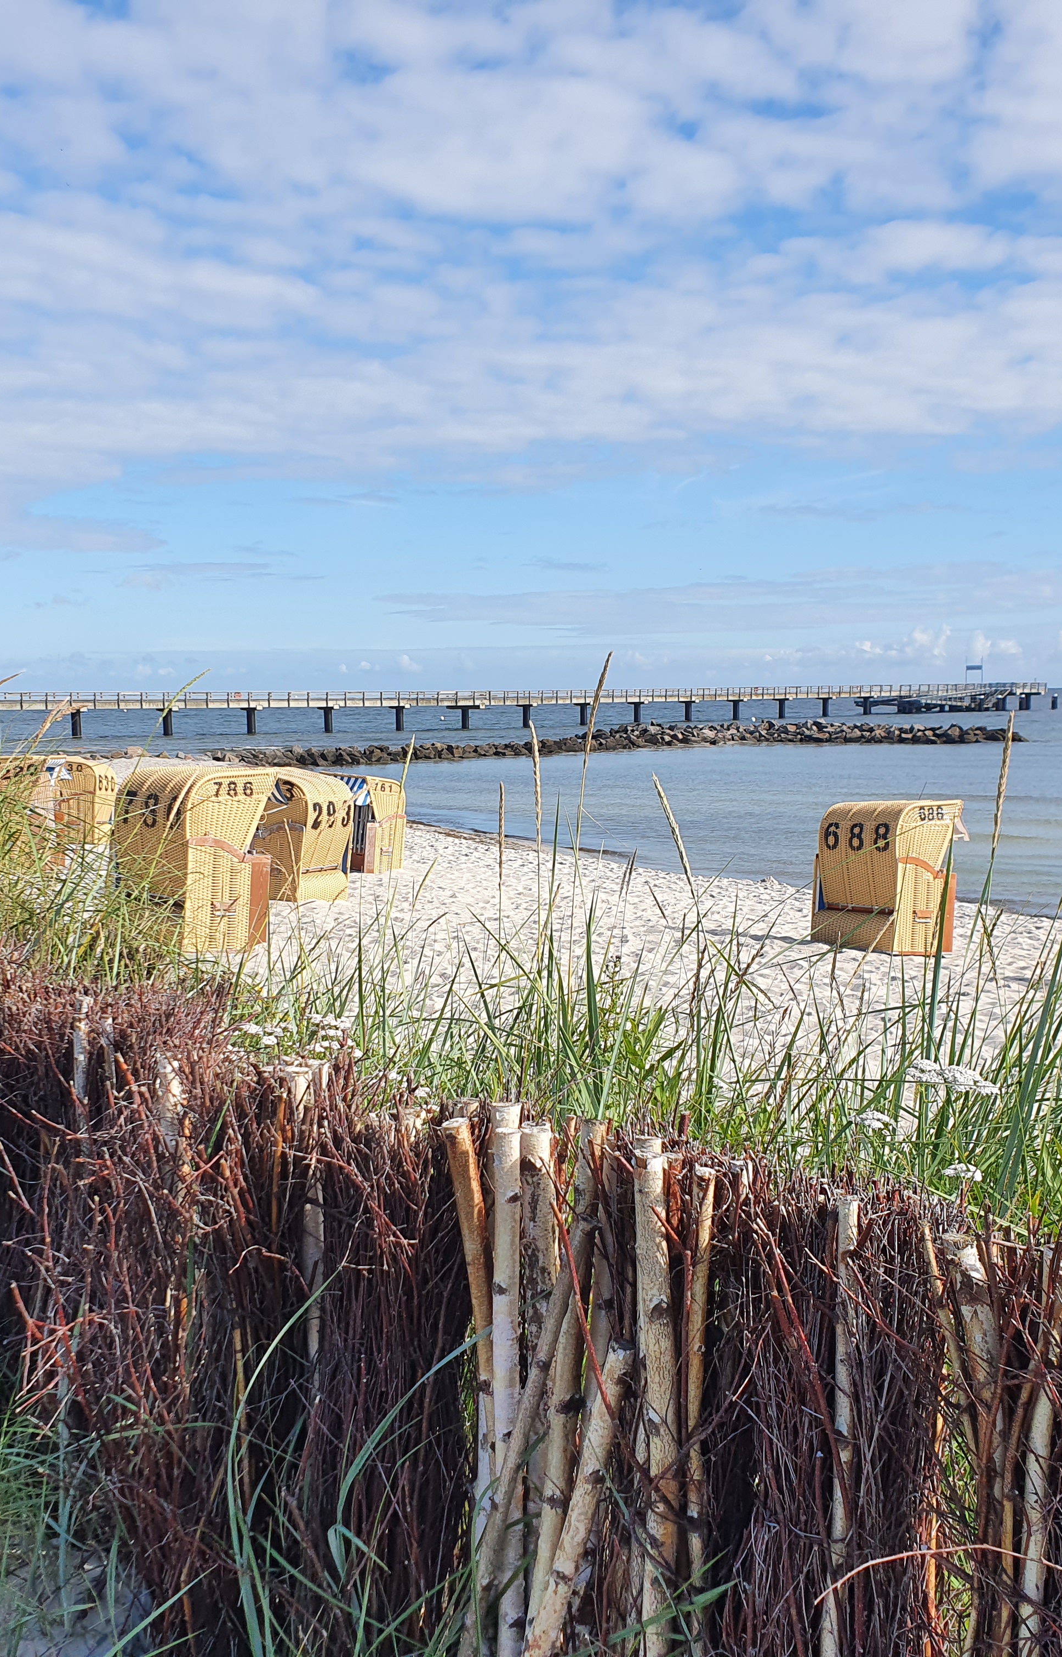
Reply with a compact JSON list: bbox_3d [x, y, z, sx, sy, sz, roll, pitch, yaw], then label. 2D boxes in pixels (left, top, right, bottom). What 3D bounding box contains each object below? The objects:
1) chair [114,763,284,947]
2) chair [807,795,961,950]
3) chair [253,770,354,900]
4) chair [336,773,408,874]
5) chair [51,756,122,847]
[{"bbox_3d":[-3.182,0.277,15.658,1.000,1.580,1.235,-5,6,-43],"label":"chair"},{"bbox_3d":[3.911,0.502,18.159,1.000,1.580,1.235,-4,5,-33],"label":"chair"},{"bbox_3d":[-2.897,0.101,20.282,0.970,1.600,1.200,3,2,20],"label":"chair"},{"bbox_3d":[-2.955,-0.097,29.029,1.200,1.600,1.000,4,3,43],"label":"chair"},{"bbox_3d":[-8.671,-0.522,32.182,1.000,1.580,1.235,0,5,3],"label":"chair"}]

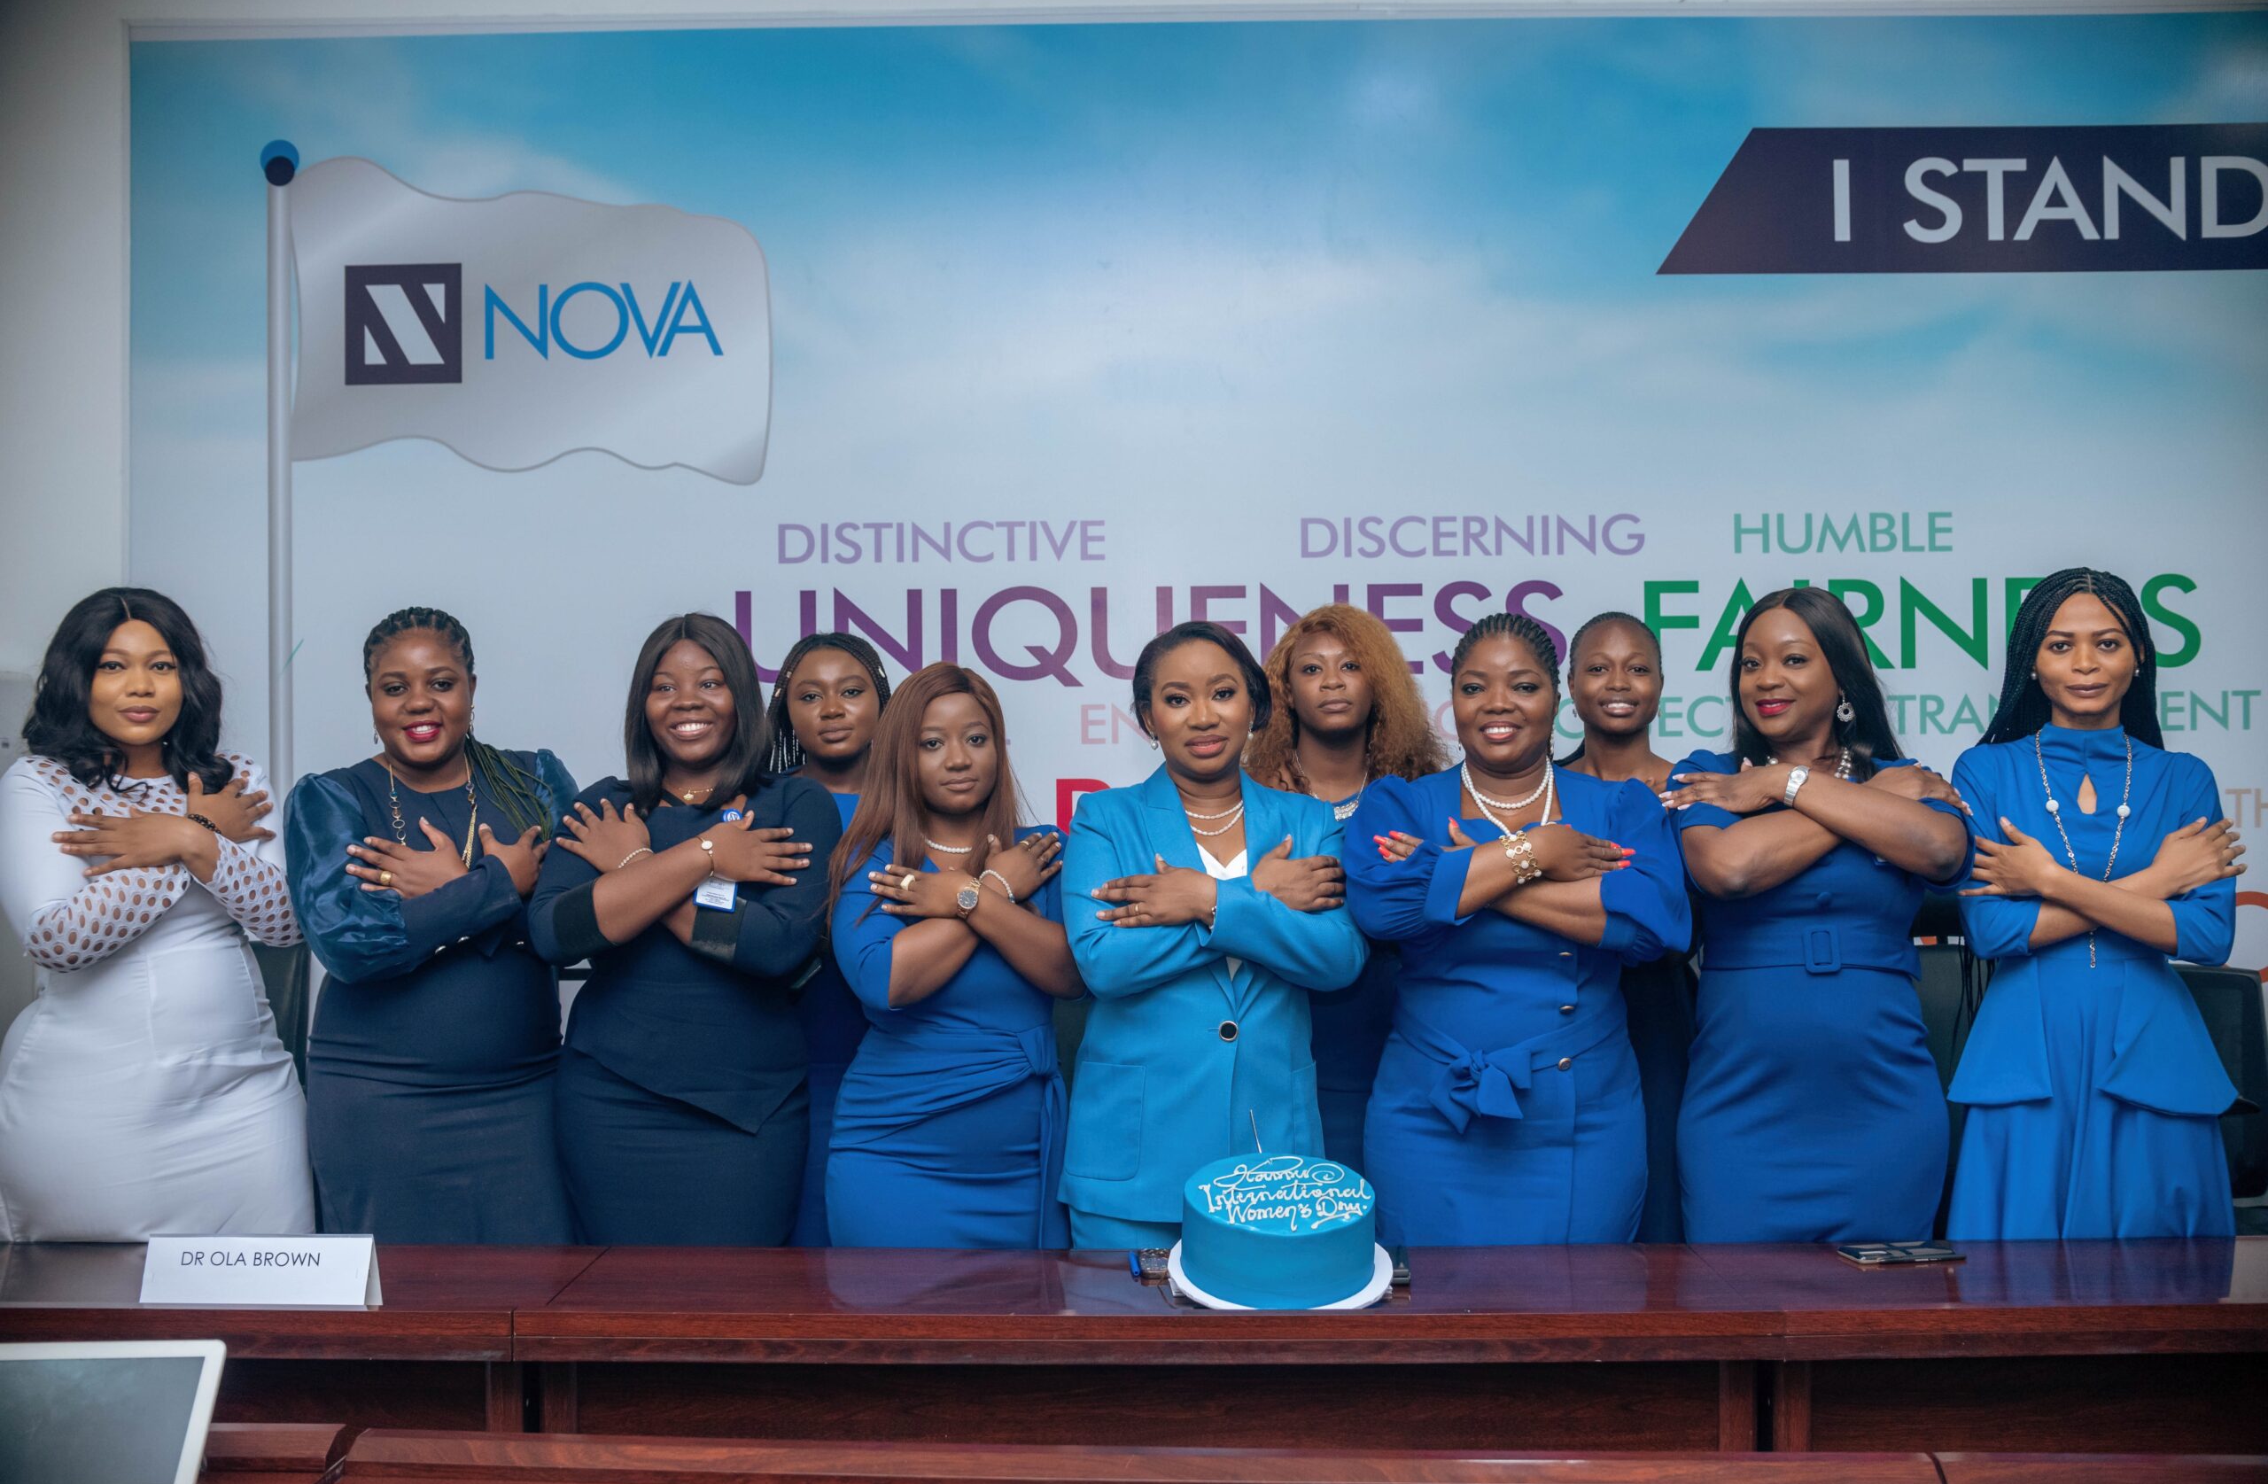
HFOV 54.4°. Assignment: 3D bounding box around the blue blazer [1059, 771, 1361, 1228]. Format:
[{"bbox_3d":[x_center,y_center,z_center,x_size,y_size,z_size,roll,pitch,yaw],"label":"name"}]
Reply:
[{"bbox_3d":[0.119,0.384,3.340,0.450,0.680,0.330,0,0,-10],"label":"blue blazer"}]

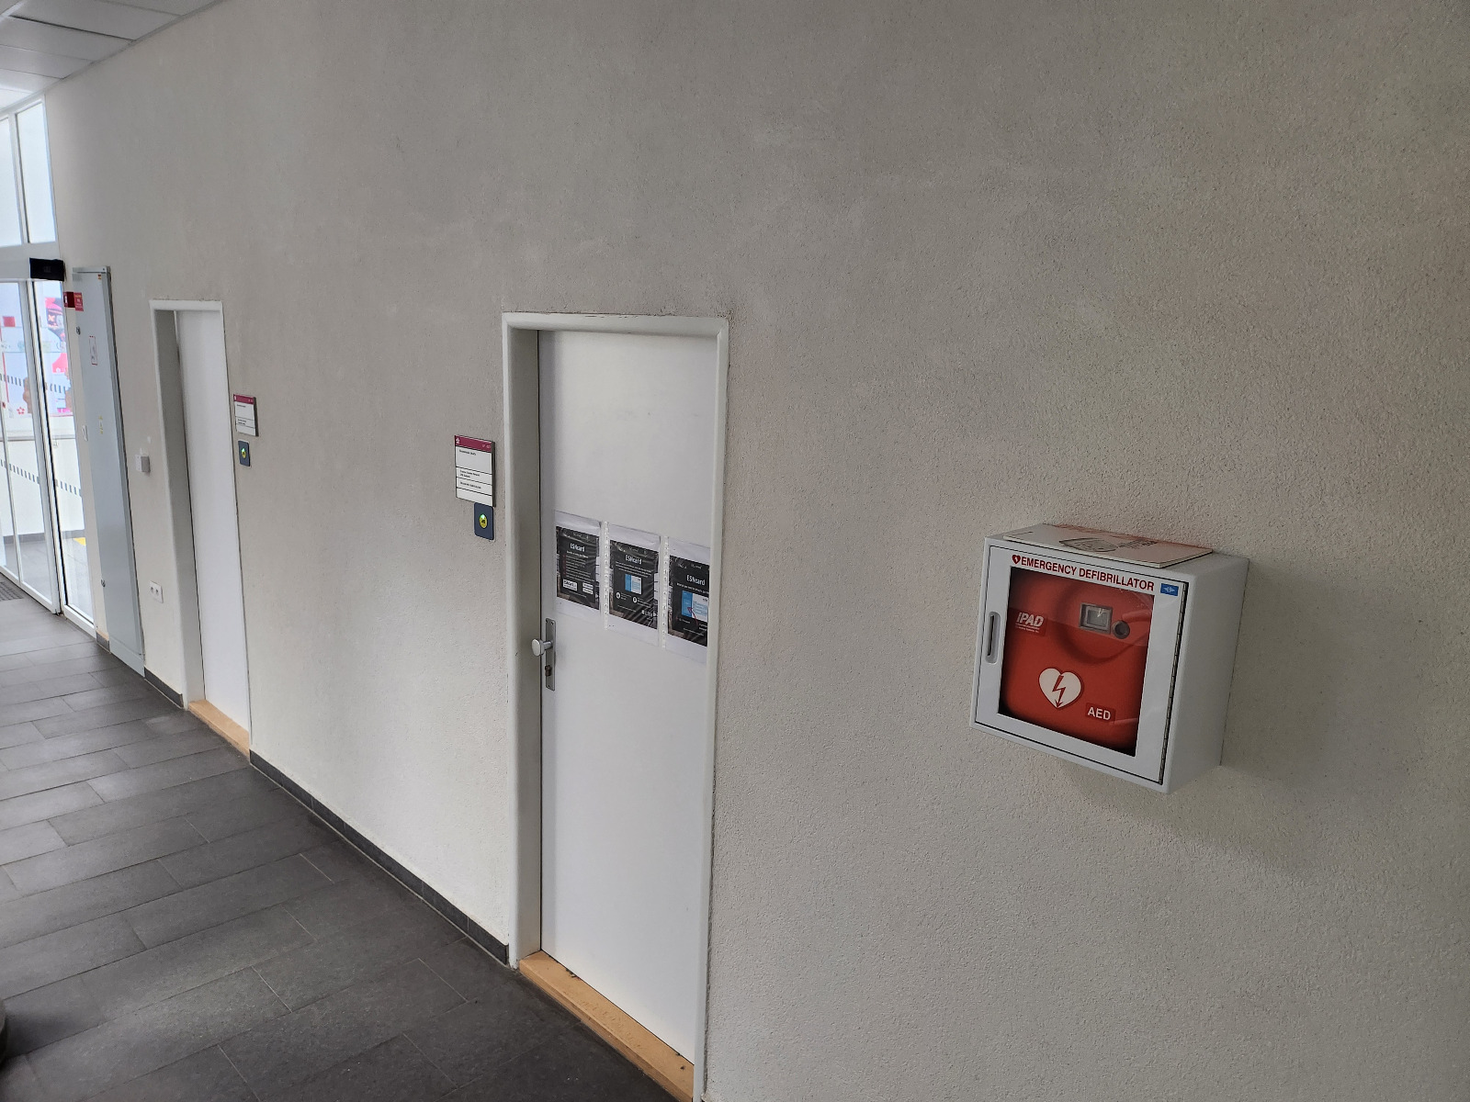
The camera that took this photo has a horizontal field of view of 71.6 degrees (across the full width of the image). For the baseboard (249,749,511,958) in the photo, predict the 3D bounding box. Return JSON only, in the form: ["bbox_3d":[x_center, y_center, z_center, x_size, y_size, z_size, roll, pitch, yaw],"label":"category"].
[{"bbox_3d":[-1.470,1.121,3.947,2.050,0.075,0.015,13,17,42],"label":"baseboard"}]

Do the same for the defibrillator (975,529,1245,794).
[{"bbox_3d":[0.589,0.156,1.637,0.340,0.328,0.182,13,17,42],"label":"defibrillator"}]

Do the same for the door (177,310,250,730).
[{"bbox_3d":[-2.381,-0.101,4.775,0.790,1.989,0.040,13,17,42],"label":"door"}]

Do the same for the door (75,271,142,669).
[{"bbox_3d":[-3.358,-0.393,5.510,0.596,2.200,0.040,13,17,42],"label":"door"}]

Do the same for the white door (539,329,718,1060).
[{"bbox_3d":[-0.294,0.402,2.826,0.790,1.976,0.040,13,17,42],"label":"white door"}]

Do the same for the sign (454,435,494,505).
[{"bbox_3d":[-0.756,-0.236,2.995,0.197,0.187,0.020,13,17,42],"label":"sign"}]

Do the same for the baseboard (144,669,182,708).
[{"bbox_3d":[-3.042,0.747,5.416,0.582,0.075,0.015,13,17,42],"label":"baseboard"}]

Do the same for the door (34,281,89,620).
[{"bbox_3d":[-4.132,-0.594,6.287,0.607,2.071,0.060,13,17,42],"label":"door"}]

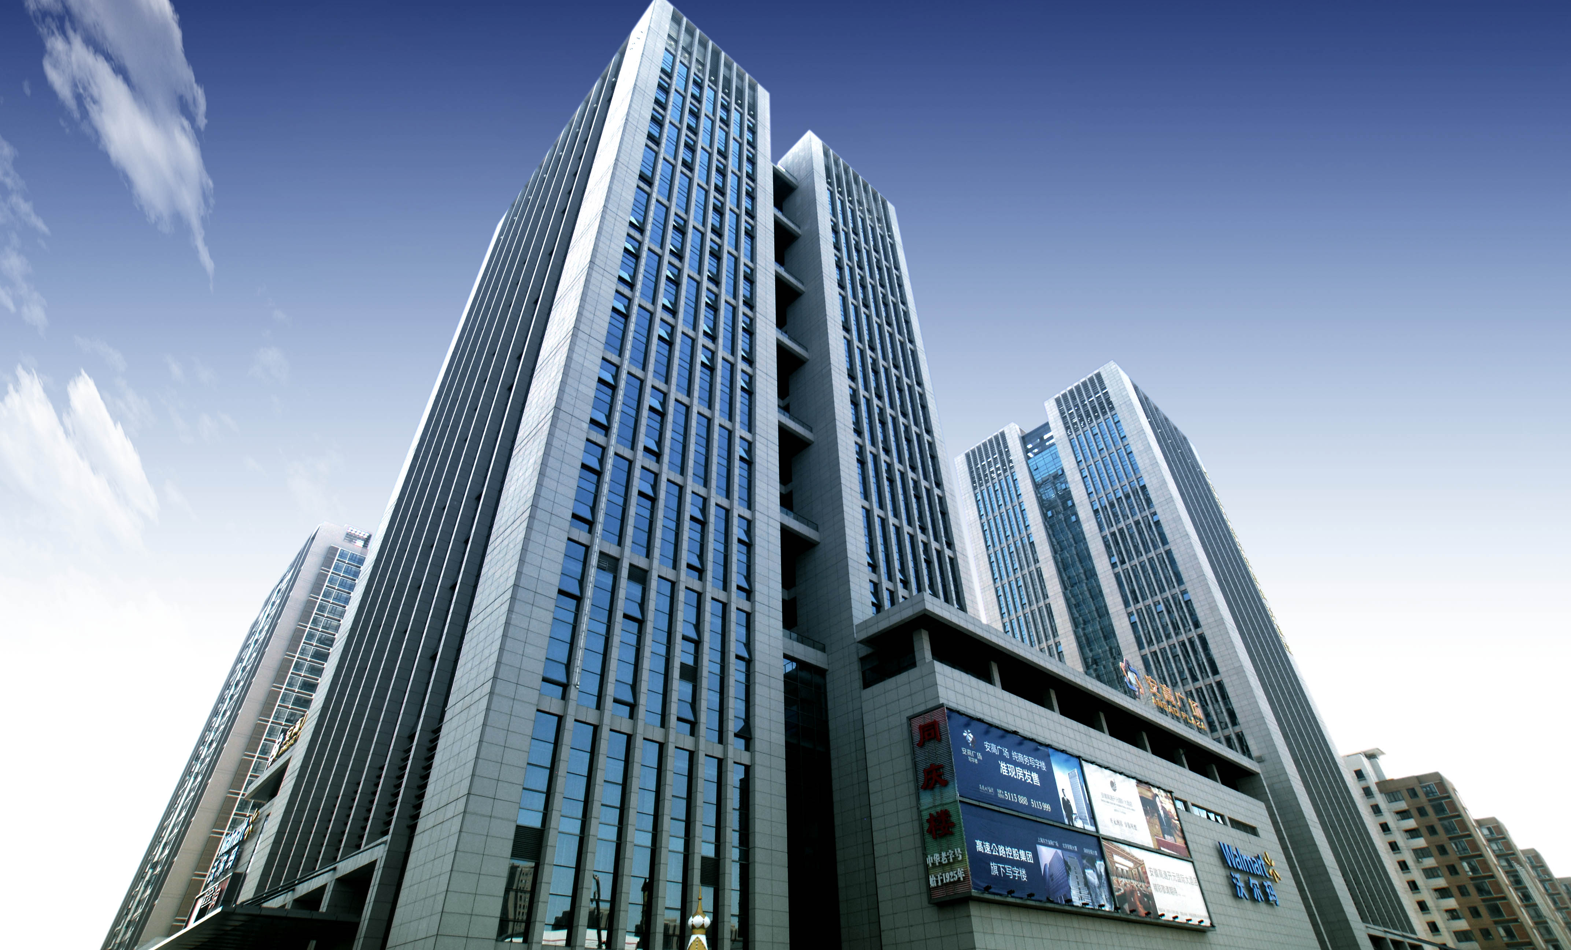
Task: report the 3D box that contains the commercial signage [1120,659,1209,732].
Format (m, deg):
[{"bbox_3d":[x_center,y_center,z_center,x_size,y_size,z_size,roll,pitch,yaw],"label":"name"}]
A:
[{"bbox_3d":[40.890,23.940,74.900,19.200,4.220,0.500,29,-47,-33],"label":"commercial signage"}]

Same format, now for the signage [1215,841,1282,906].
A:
[{"bbox_3d":[45.710,38.770,67.630,14.520,5.020,0.400,29,-47,-33],"label":"signage"}]

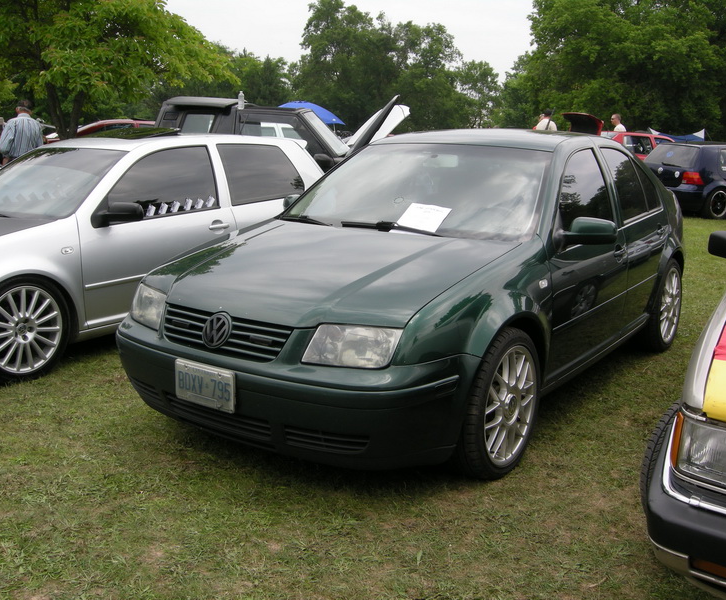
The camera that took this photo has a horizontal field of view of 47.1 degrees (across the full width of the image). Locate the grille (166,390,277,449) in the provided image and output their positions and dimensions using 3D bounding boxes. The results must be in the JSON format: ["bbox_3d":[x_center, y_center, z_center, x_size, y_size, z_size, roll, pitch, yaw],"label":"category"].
[{"bbox_3d":[-0.554,0.454,3.181,0.550,0.120,0.080,9,14,33],"label":"grille"}]

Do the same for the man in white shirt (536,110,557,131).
[{"bbox_3d":[3.848,-3.137,17.686,0.520,1.800,0.320,-2,12,-11],"label":"man in white shirt"}]

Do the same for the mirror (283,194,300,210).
[{"bbox_3d":[-0.404,-0.527,4.707,0.235,0.145,0.150,9,14,33],"label":"mirror"}]

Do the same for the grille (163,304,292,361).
[{"bbox_3d":[-0.536,0.116,3.129,0.640,0.150,0.090,9,14,33],"label":"grille"}]

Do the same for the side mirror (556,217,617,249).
[{"bbox_3d":[1.018,-0.310,3.772,0.235,0.145,0.150,9,14,33],"label":"side mirror"}]

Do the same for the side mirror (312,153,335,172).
[{"bbox_3d":[-0.451,-1.625,9.750,0.180,0.155,0.210,2,12,6],"label":"side mirror"}]

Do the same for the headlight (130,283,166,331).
[{"bbox_3d":[-0.894,0.026,3.499,0.170,0.145,0.330,-10,16,-43],"label":"headlight"}]

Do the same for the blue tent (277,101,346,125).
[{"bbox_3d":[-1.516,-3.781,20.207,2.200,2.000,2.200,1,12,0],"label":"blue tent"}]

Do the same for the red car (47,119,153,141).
[{"bbox_3d":[-4.747,-2.866,16.530,4.300,1.420,1.720,-6,14,-28],"label":"red car"}]

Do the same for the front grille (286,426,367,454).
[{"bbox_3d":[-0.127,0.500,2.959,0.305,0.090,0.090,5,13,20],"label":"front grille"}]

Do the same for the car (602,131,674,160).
[{"bbox_3d":[6.034,-3.061,18.652,4.300,1.420,1.680,-3,13,-20],"label":"car"}]

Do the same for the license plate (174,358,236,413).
[{"bbox_3d":[-0.584,0.317,3.077,0.305,0.153,0.020,9,16,33],"label":"license plate"}]

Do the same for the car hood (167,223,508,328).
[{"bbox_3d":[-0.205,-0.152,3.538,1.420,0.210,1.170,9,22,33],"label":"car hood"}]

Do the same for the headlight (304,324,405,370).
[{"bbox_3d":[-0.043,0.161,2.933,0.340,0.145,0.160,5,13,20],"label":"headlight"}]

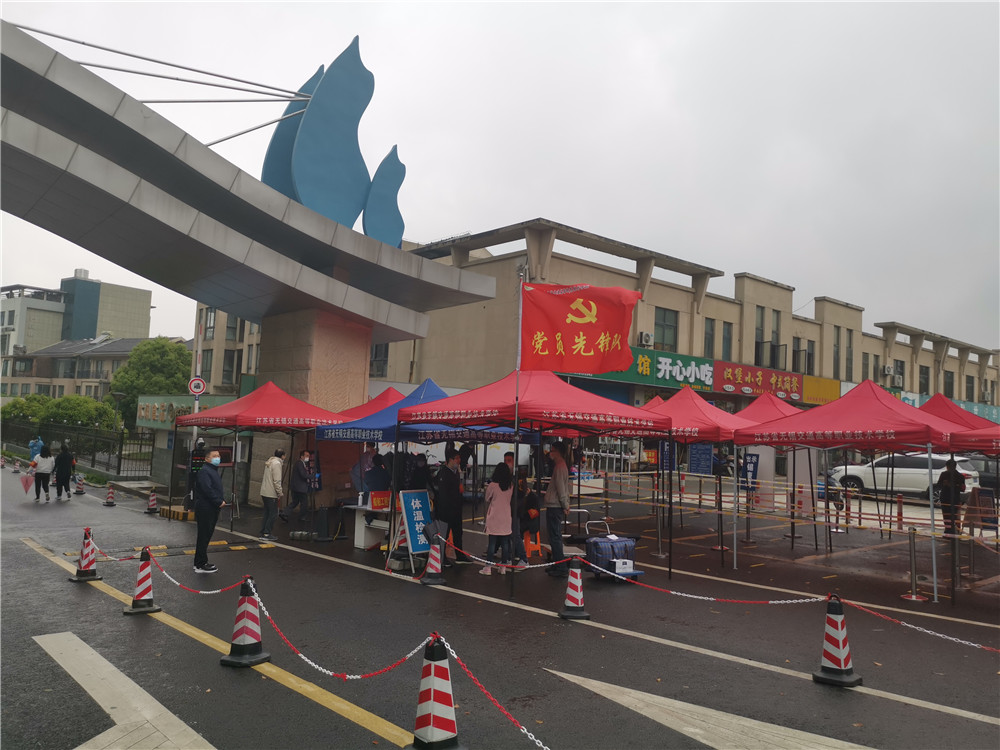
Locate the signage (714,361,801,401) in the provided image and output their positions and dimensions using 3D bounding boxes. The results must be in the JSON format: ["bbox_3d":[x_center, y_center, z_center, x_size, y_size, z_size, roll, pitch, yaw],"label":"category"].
[{"bbox_3d":[12.566,0.344,37.431,8.282,1.410,0.200,6,-7,-42],"label":"signage"}]

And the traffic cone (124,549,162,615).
[{"bbox_3d":[-3.894,2.234,8.551,0.370,0.690,0.370,4,-6,-30],"label":"traffic cone"}]

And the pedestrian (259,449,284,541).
[{"bbox_3d":[-4.388,2.293,14.977,0.400,1.710,0.500,2,-5,-15],"label":"pedestrian"}]

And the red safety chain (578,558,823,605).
[{"bbox_3d":[1.824,2.040,7.635,0.050,0.230,2.945,5,-7,-40],"label":"red safety chain"}]

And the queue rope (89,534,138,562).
[{"bbox_3d":[-4.644,2.101,9.368,0.060,0.240,2.150,6,-7,-41],"label":"queue rope"}]

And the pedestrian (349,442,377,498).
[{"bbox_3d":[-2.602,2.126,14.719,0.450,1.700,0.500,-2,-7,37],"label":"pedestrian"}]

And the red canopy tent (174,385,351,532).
[{"bbox_3d":[-5.460,1.755,18.109,3.000,3.250,3.000,-3,-8,44],"label":"red canopy tent"}]

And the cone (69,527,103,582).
[{"bbox_3d":[-5.404,2.341,10.216,0.380,0.650,0.380,6,-7,-43],"label":"cone"}]

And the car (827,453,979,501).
[{"bbox_3d":[14.263,3.645,27.614,4.563,1.683,1.859,-4,-7,44],"label":"car"}]

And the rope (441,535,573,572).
[{"bbox_3d":[-0.031,2.239,9.807,0.050,0.280,2.661,5,-7,-40],"label":"rope"}]

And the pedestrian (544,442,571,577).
[{"bbox_3d":[0.792,1.843,10.750,0.380,1.820,0.500,1,-6,9],"label":"pedestrian"}]

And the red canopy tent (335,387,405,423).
[{"bbox_3d":[-2.713,1.923,19.154,3.000,3.255,3.000,6,-7,-42],"label":"red canopy tent"}]

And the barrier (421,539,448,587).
[{"bbox_3d":[-0.908,2.496,10.831,0.370,0.680,0.370,2,-5,-15],"label":"barrier"}]

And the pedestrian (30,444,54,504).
[{"bbox_3d":[-13.461,2.905,23.073,0.520,1.630,0.350,5,-6,-35],"label":"pedestrian"}]

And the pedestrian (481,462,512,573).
[{"bbox_3d":[-0.035,2.013,11.000,0.450,1.570,0.350,4,-6,-17],"label":"pedestrian"}]

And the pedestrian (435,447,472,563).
[{"bbox_3d":[-0.678,2.076,12.255,0.450,1.740,0.520,-1,-6,30],"label":"pedestrian"}]

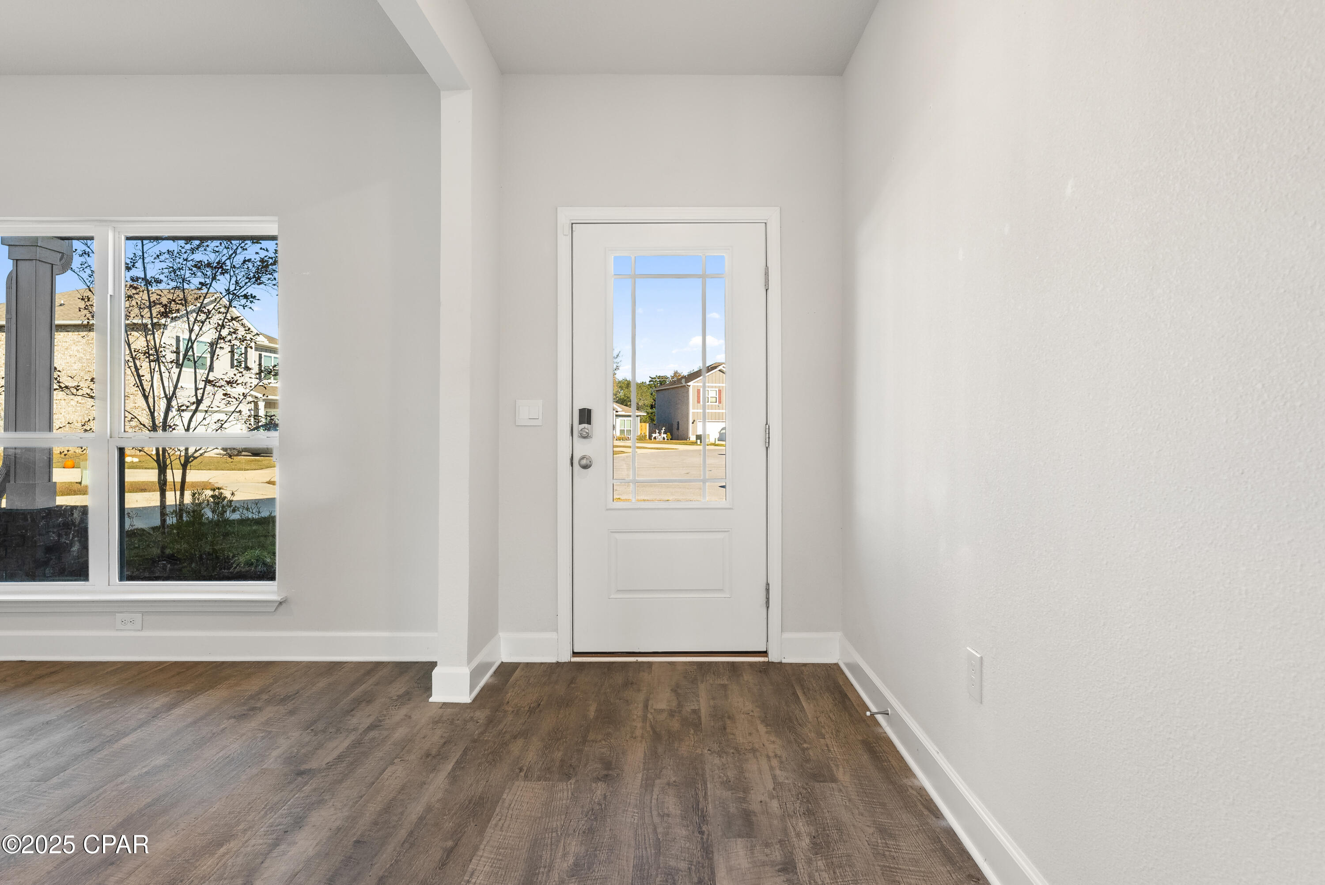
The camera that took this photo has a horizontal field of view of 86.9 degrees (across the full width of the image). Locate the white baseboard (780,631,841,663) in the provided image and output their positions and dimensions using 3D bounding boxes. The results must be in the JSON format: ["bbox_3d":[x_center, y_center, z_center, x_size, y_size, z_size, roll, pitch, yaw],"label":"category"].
[{"bbox_3d":[0.692,0.955,3.258,0.272,0.140,0.022,0,1,1],"label":"white baseboard"}]

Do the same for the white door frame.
[{"bbox_3d":[0.030,-0.040,3.290,1.040,2.115,0.100,0,1,1],"label":"white door frame"}]

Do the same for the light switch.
[{"bbox_3d":[-0.622,-0.137,3.263,0.123,0.123,0.012,0,1,1],"label":"light switch"}]

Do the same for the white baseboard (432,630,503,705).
[{"bbox_3d":[-0.831,0.958,3.000,0.165,0.140,0.510,0,1,0],"label":"white baseboard"}]

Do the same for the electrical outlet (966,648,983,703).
[{"bbox_3d":[0.813,0.609,1.825,0.009,0.123,0.078,0,1,1],"label":"electrical outlet"}]

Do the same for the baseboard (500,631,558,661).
[{"bbox_3d":[-0.619,0.955,3.258,0.265,0.140,0.022,0,1,1],"label":"baseboard"}]

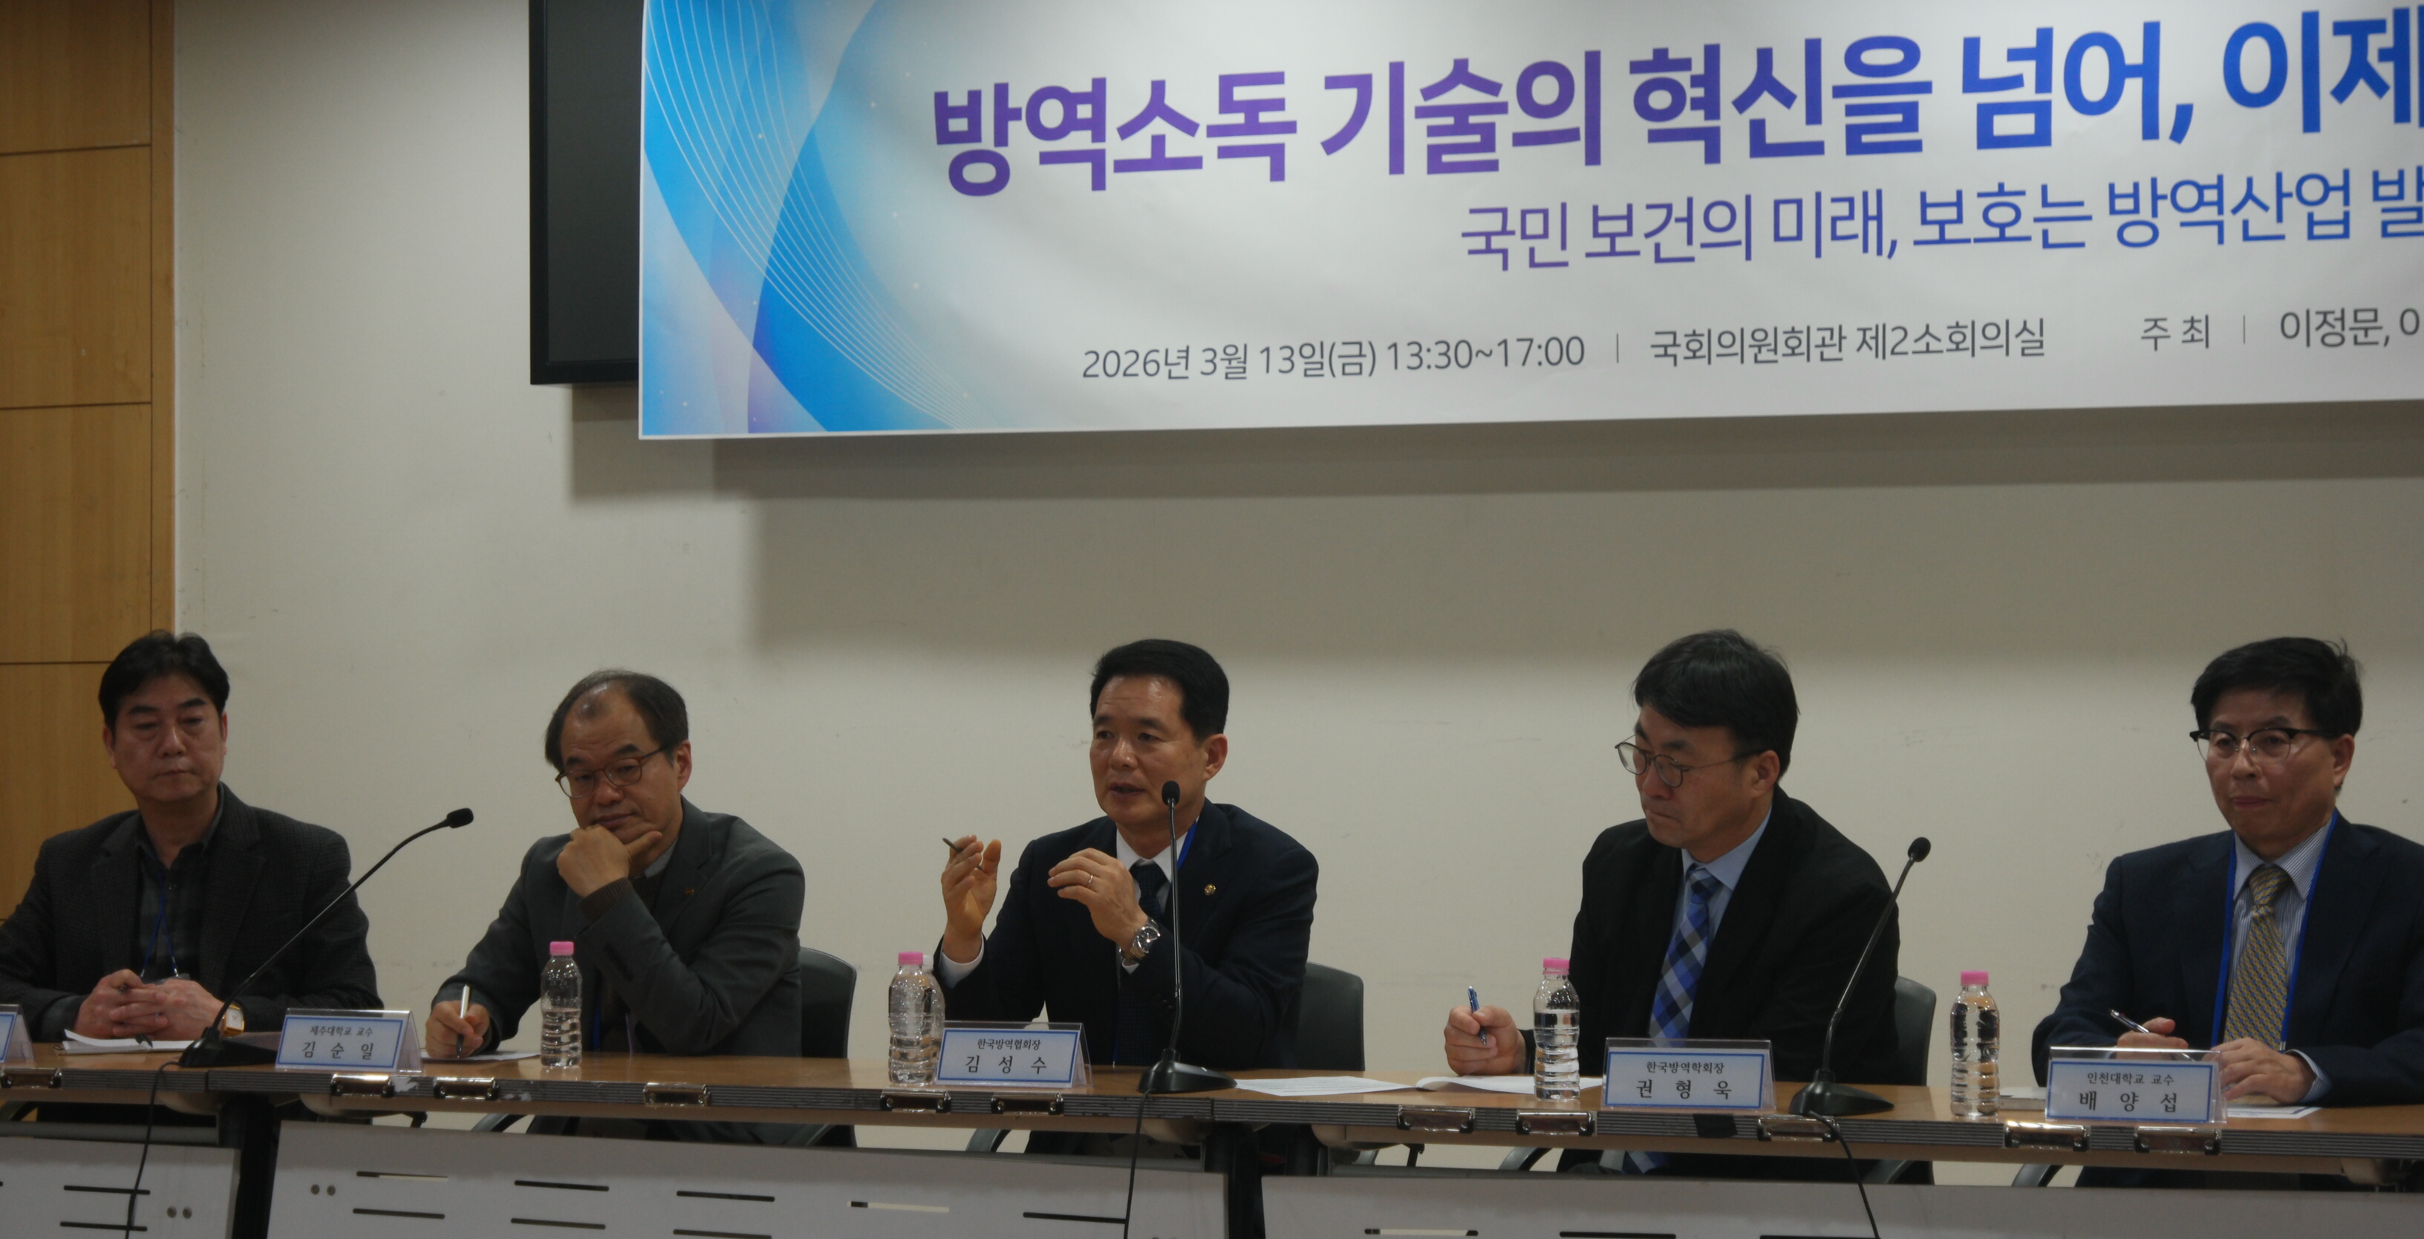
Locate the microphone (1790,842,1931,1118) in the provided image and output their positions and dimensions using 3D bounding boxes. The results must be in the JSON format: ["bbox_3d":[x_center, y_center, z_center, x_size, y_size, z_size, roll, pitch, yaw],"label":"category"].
[{"bbox_3d":[0.803,0.426,6.274,0.095,0.317,0.364,-1,-1,27],"label":"microphone"}]

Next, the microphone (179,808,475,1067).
[{"bbox_3d":[-1.248,0.443,7.303,0.433,0.347,0.100,1,-2,-37],"label":"microphone"}]

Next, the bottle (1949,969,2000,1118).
[{"bbox_3d":[0.890,0.495,6.049,0.057,0.170,0.057,-1,-1,25],"label":"bottle"}]

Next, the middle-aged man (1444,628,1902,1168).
[{"bbox_3d":[0.650,0.667,6.875,0.570,1.302,0.800,-1,-1,33],"label":"middle-aged man"}]

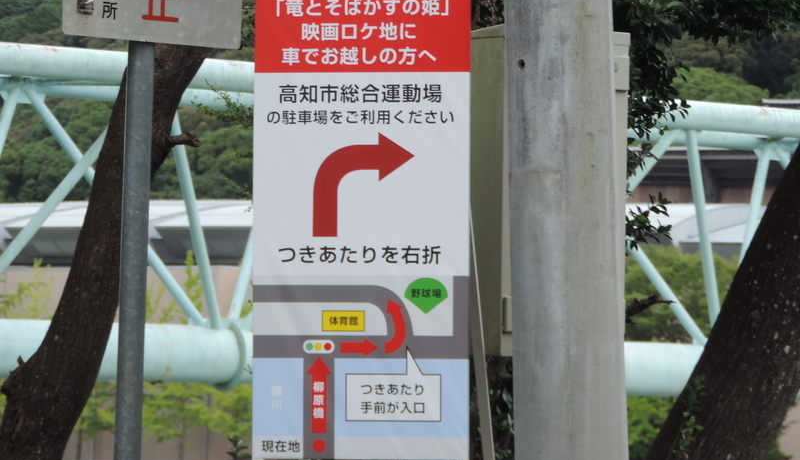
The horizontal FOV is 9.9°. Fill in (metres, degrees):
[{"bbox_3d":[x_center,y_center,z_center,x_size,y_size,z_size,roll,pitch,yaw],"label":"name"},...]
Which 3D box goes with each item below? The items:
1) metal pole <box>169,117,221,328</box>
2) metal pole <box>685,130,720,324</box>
[{"bbox_3d":[-1.803,-0.172,39.991,0.114,2.531,0.114,-12,33,-2],"label":"metal pole"},{"bbox_3d":[2.906,0.097,44.059,0.114,2.507,0.114,-8,33,4],"label":"metal pole"}]

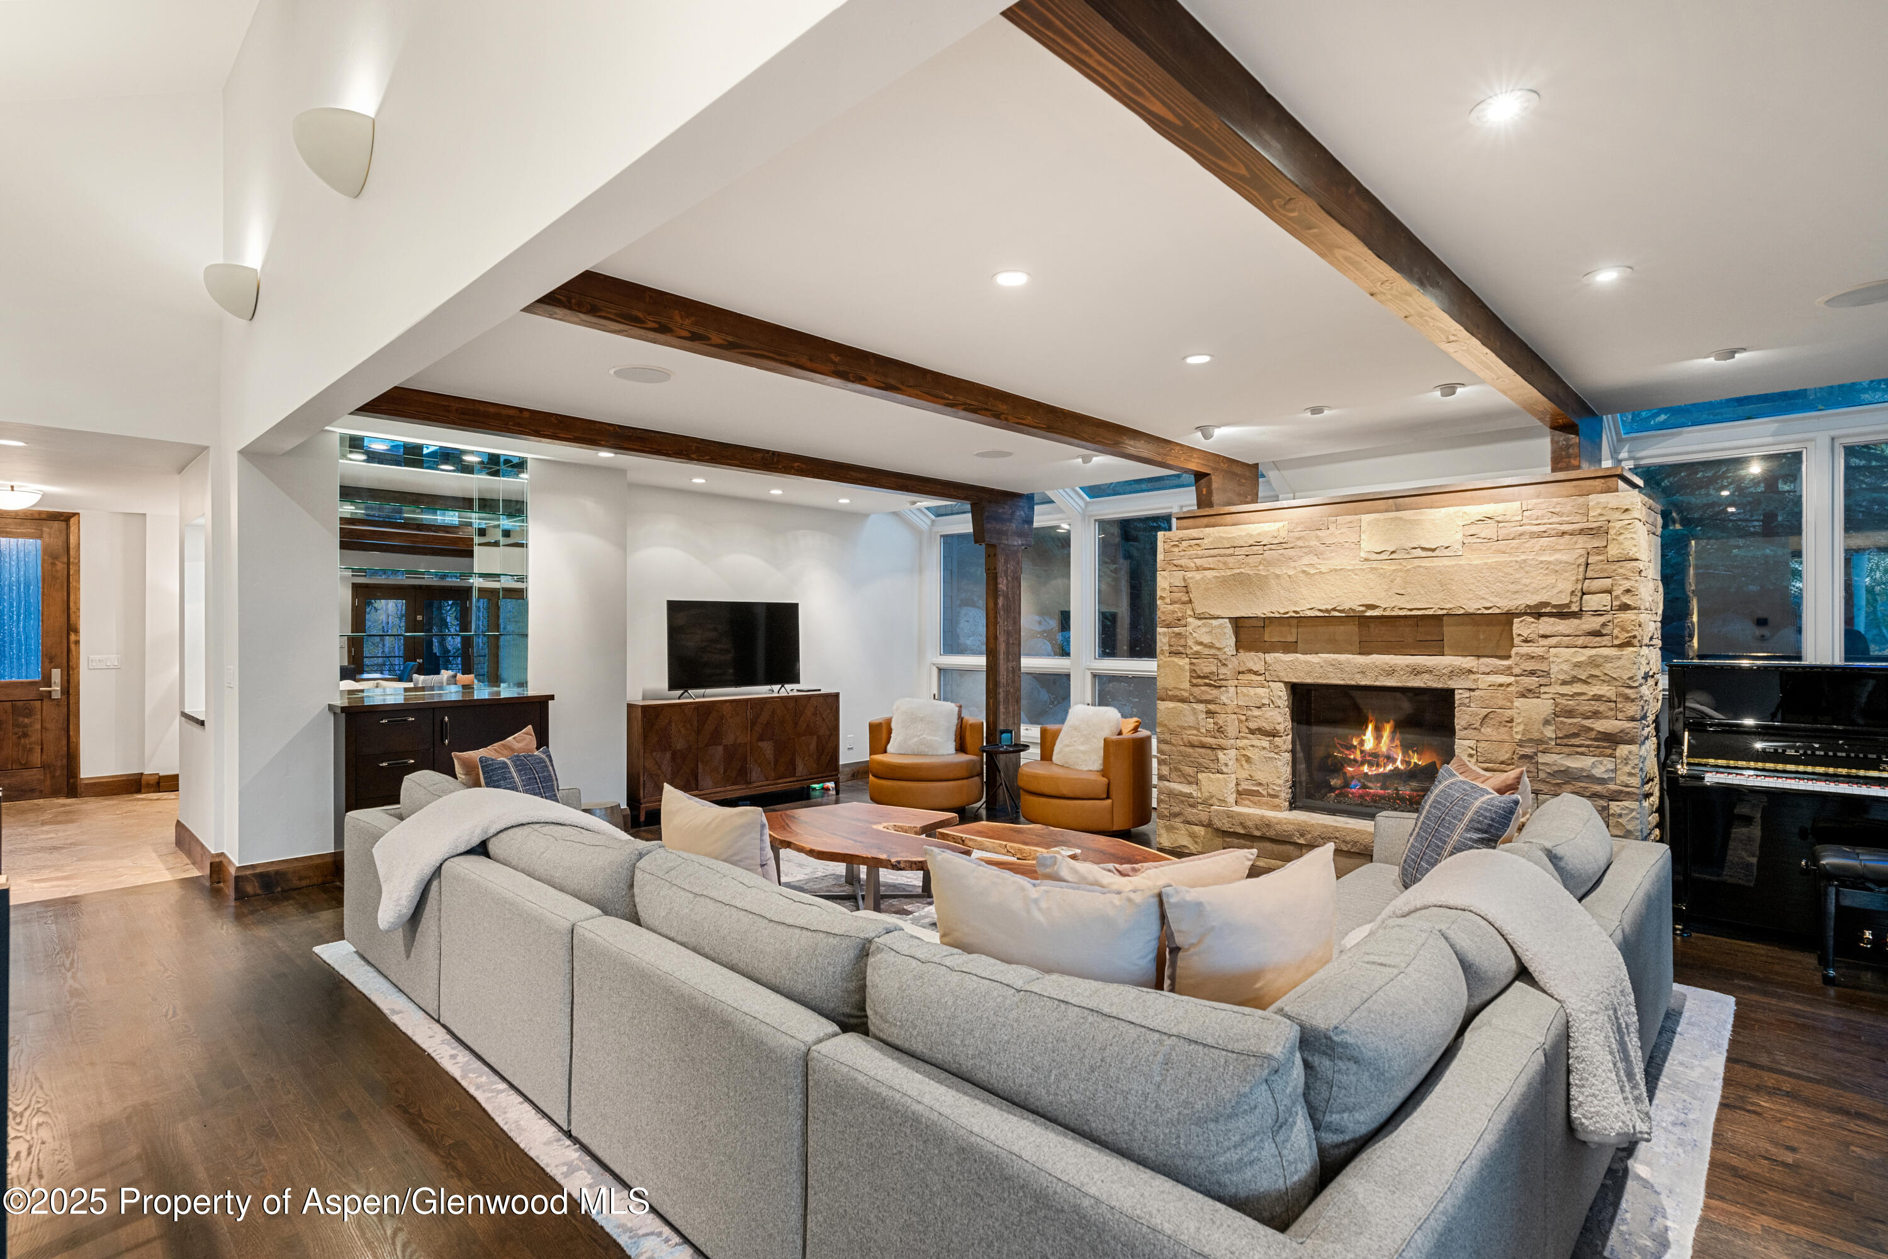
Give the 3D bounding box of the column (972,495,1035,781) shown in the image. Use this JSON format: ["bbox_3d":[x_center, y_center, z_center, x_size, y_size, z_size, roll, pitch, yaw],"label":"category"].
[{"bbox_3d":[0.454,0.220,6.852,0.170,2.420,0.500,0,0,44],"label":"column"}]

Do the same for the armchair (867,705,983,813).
[{"bbox_3d":[-0.146,1.077,7.104,0.920,0.690,0.920,0,0,3],"label":"armchair"}]

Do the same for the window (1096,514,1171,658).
[{"bbox_3d":[1.515,-0.342,7.202,0.747,1.175,0.080,0,0,44],"label":"window"}]

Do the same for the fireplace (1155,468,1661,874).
[{"bbox_3d":[2.534,0.348,5.165,2.487,2.156,0.841,0,0,44],"label":"fireplace"}]

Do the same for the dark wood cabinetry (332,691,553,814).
[{"bbox_3d":[-3.067,0.933,5.438,0.640,1.010,1.150,0,0,44],"label":"dark wood cabinetry"}]

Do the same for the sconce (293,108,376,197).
[{"bbox_3d":[-2.169,-1.646,3.126,0.430,0.200,0.185,0,0,43],"label":"sconce"}]

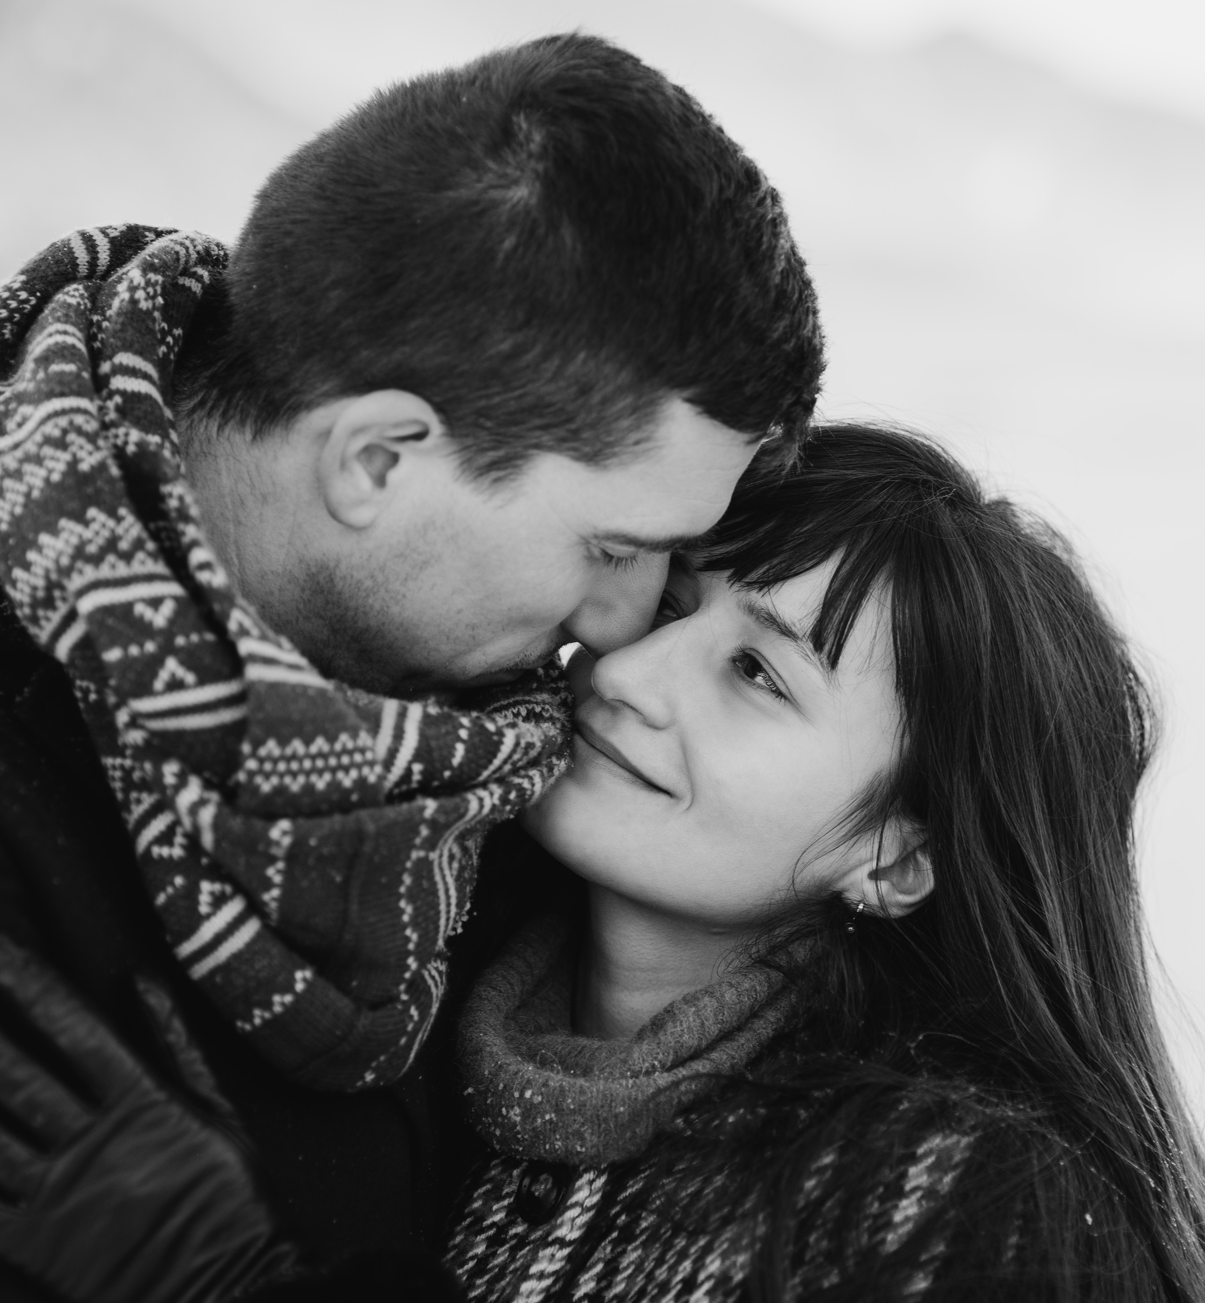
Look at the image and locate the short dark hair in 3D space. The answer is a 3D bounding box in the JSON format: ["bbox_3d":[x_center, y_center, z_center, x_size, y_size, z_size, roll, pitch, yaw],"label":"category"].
[{"bbox_3d":[-0.025,-0.132,1.600,0.225,0.192,0.175,30,28,3],"label":"short dark hair"}]

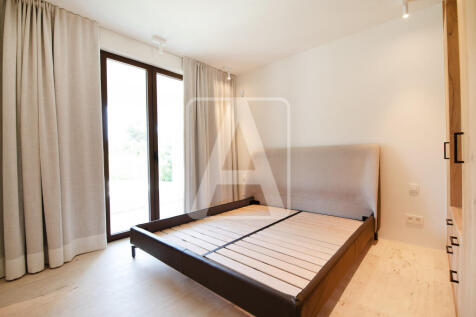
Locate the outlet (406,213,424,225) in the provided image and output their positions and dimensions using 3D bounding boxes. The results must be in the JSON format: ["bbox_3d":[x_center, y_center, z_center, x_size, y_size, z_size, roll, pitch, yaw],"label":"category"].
[{"bbox_3d":[2.061,0.706,2.455,0.153,0.088,0.018,-2,0,42],"label":"outlet"}]

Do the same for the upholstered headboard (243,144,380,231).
[{"bbox_3d":[0.927,0.388,3.240,2.059,1.040,0.180,-2,0,41],"label":"upholstered headboard"}]

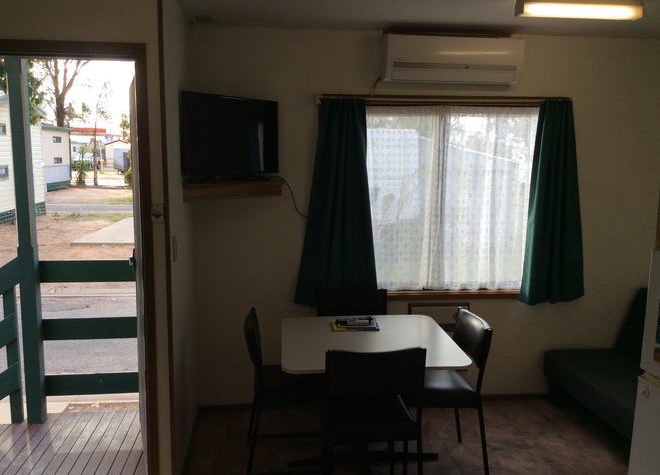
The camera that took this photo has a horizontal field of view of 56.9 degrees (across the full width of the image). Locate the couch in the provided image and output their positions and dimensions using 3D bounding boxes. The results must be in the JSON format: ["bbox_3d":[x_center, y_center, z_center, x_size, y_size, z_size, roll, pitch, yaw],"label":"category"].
[{"bbox_3d":[1.909,0.834,3.307,0.825,0.795,1.610,0,9,-6],"label":"couch"}]

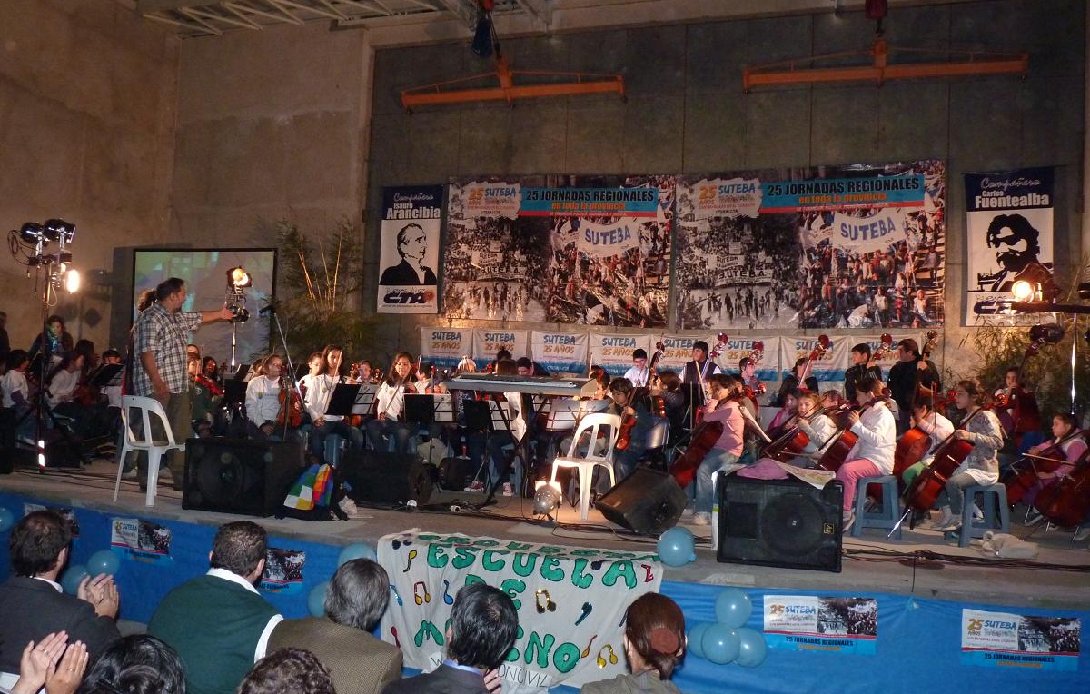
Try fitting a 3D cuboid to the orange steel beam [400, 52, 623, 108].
[{"bbox_3d":[-0.484,-3.604,12.423,3.189,0.600,0.160,1,-2,17],"label":"orange steel beam"}]

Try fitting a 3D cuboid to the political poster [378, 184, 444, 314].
[{"bbox_3d":[-1.890,-1.364,12.738,0.920,1.800,0.020,2,-3,18],"label":"political poster"}]

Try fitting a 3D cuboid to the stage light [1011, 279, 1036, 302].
[{"bbox_3d":[4.018,-0.472,7.600,0.250,0.210,0.200,4,-3,-28],"label":"stage light"}]

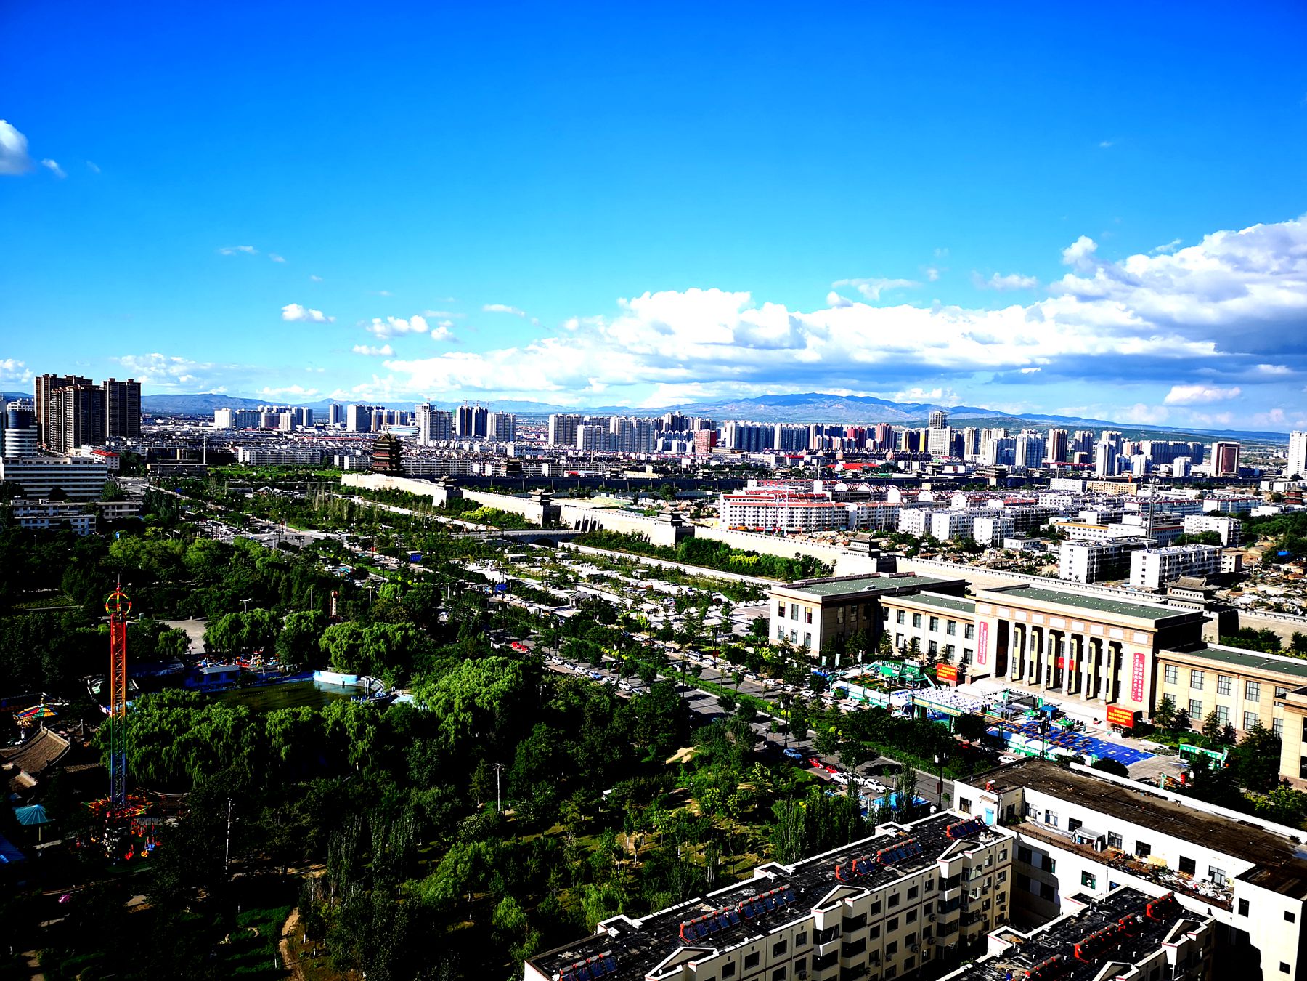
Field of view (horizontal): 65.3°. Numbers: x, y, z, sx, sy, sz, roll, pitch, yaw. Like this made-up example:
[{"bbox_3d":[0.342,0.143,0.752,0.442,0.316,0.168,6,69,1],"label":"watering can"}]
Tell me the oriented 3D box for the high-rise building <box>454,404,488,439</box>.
[{"bbox_3d":[-422.412,-149.440,2380.000,72.000,93.610,18.000,-1,5,-38],"label":"high-rise building"}]

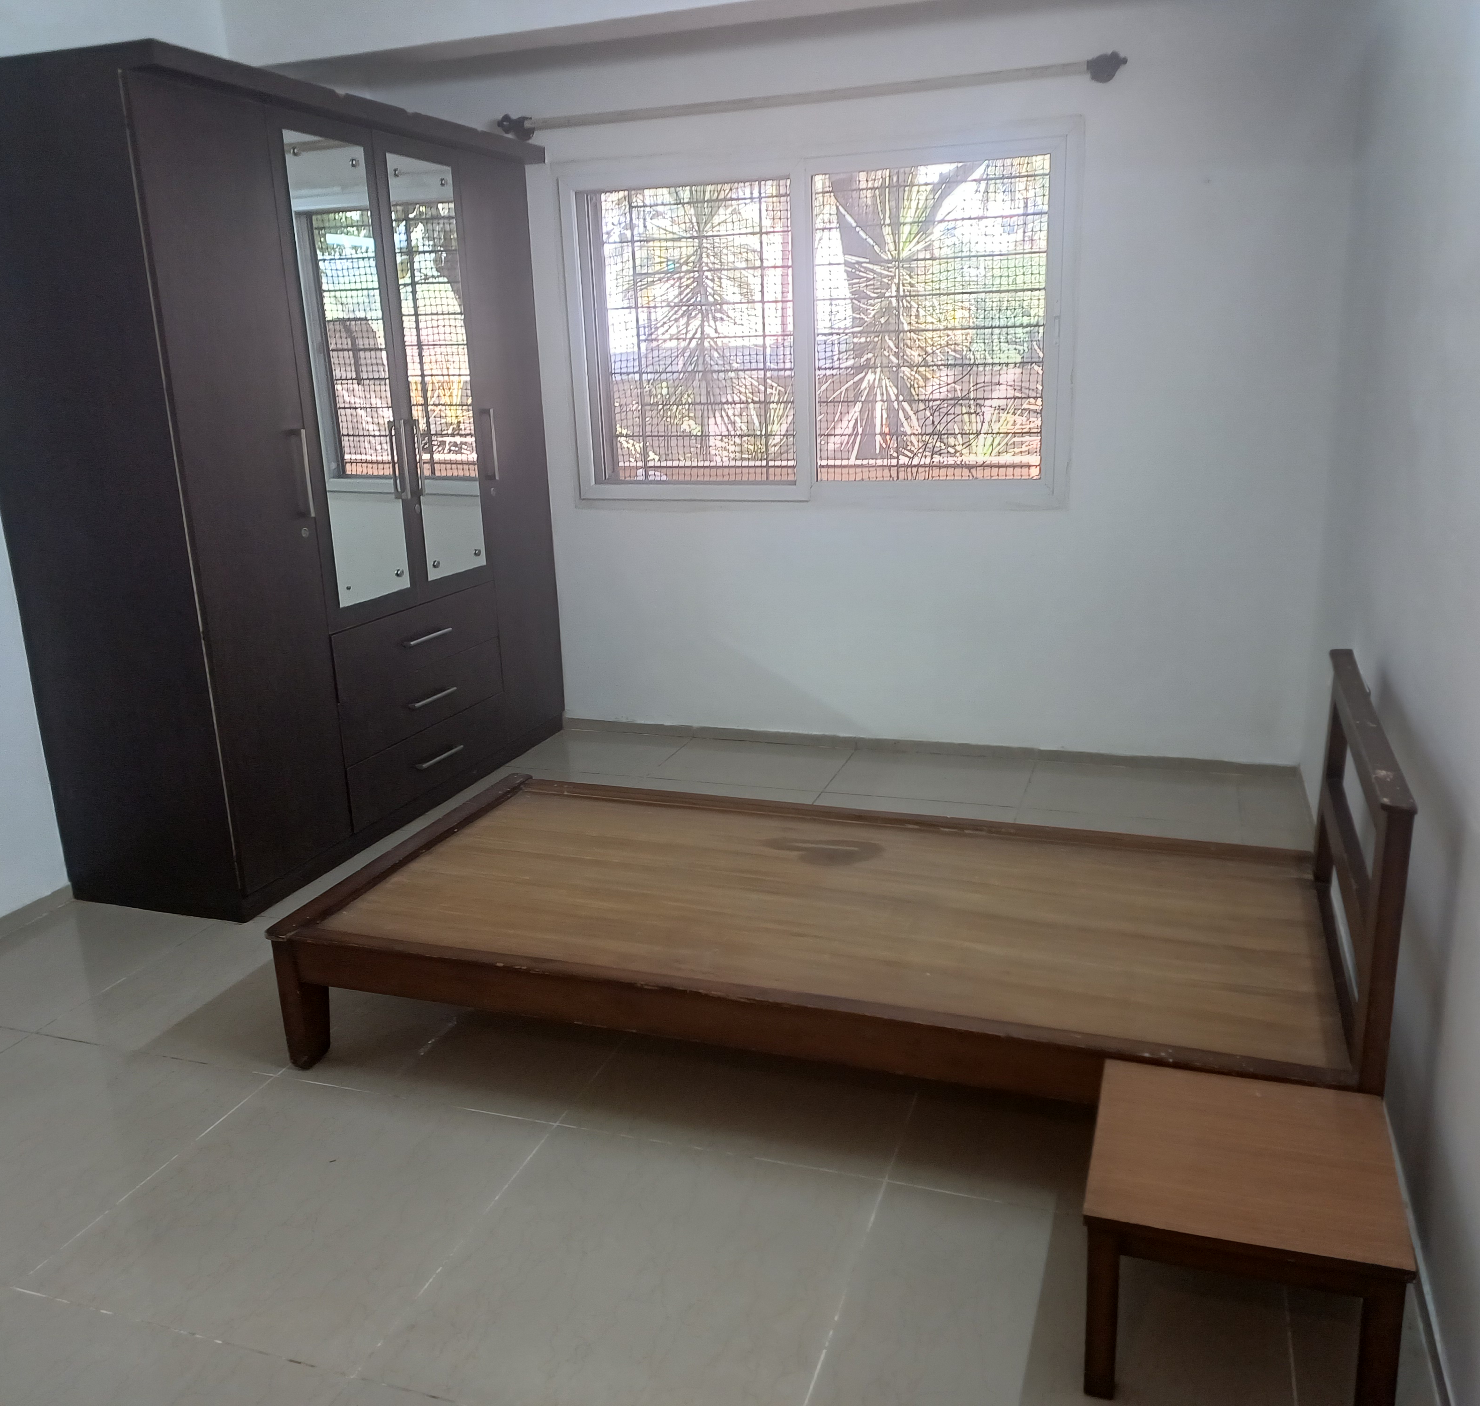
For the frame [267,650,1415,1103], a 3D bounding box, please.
[{"bbox_3d":[0.160,0.302,2.445,1.901,0.706,0.952,3,16,19],"label":"frame"}]

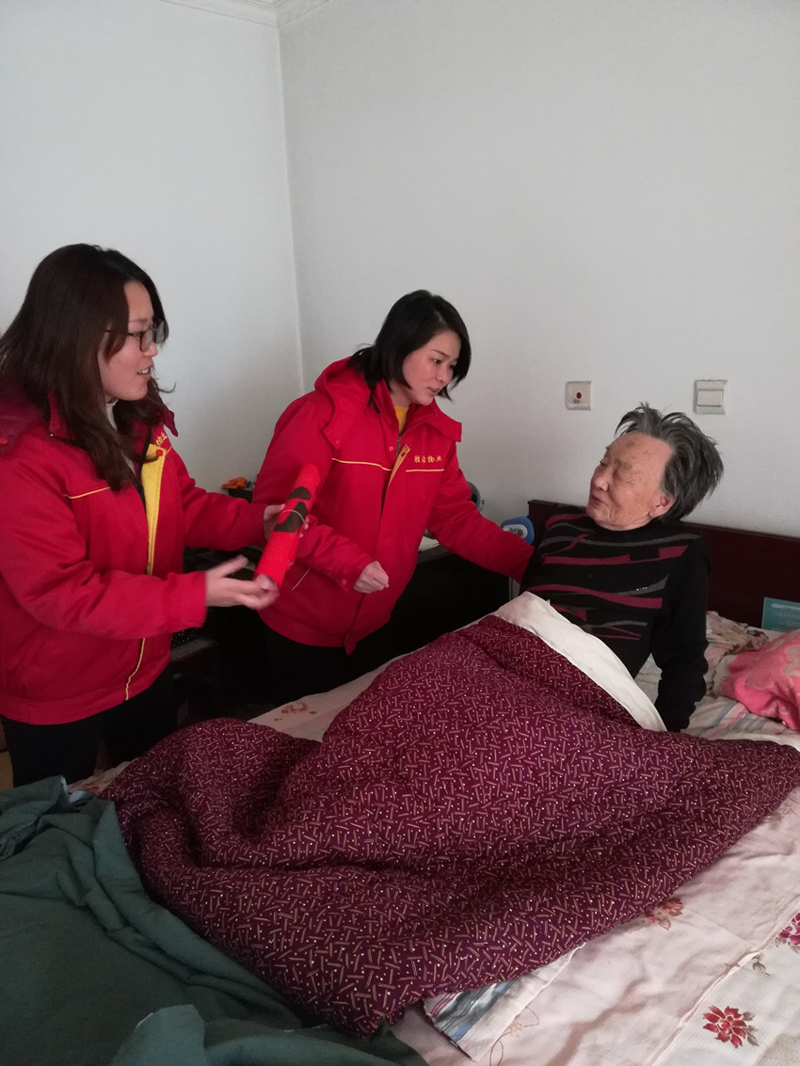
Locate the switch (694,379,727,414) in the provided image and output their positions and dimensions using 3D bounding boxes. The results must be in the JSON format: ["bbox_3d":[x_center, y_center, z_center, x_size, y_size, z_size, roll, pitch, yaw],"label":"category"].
[{"bbox_3d":[0.830,-0.363,2.143,0.012,0.086,0.086,-14,19,-39],"label":"switch"}]

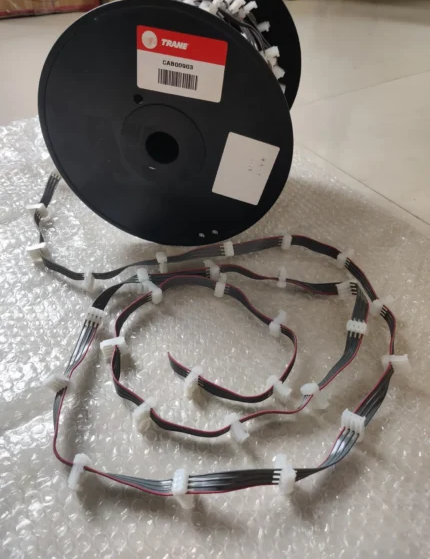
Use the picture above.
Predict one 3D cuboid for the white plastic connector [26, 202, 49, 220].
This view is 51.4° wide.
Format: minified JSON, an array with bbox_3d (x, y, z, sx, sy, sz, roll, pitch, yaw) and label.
[{"bbox_3d":[-0.216,-0.083,0.544,0.020,0.016,0.009,-10,45,-10],"label":"white plastic connector"}]

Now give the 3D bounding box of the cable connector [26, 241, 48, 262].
[{"bbox_3d":[-0.194,-0.029,0.487,0.020,0.016,0.009,-26,49,-24],"label":"cable connector"}]

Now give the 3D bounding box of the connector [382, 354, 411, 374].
[{"bbox_3d":[0.154,0.072,0.381,0.020,0.016,0.009,-3,44,-3],"label":"connector"}]

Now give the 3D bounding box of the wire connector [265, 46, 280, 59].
[{"bbox_3d":[0.058,-0.236,0.466,0.019,0.009,0.016,-10,40,22],"label":"wire connector"}]

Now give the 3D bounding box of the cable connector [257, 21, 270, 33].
[{"bbox_3d":[0.050,-0.266,0.474,0.019,0.009,0.016,-17,37,27],"label":"cable connector"}]

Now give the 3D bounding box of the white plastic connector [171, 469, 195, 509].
[{"bbox_3d":[-0.022,0.142,0.304,0.009,0.020,0.016,-9,43,5],"label":"white plastic connector"}]

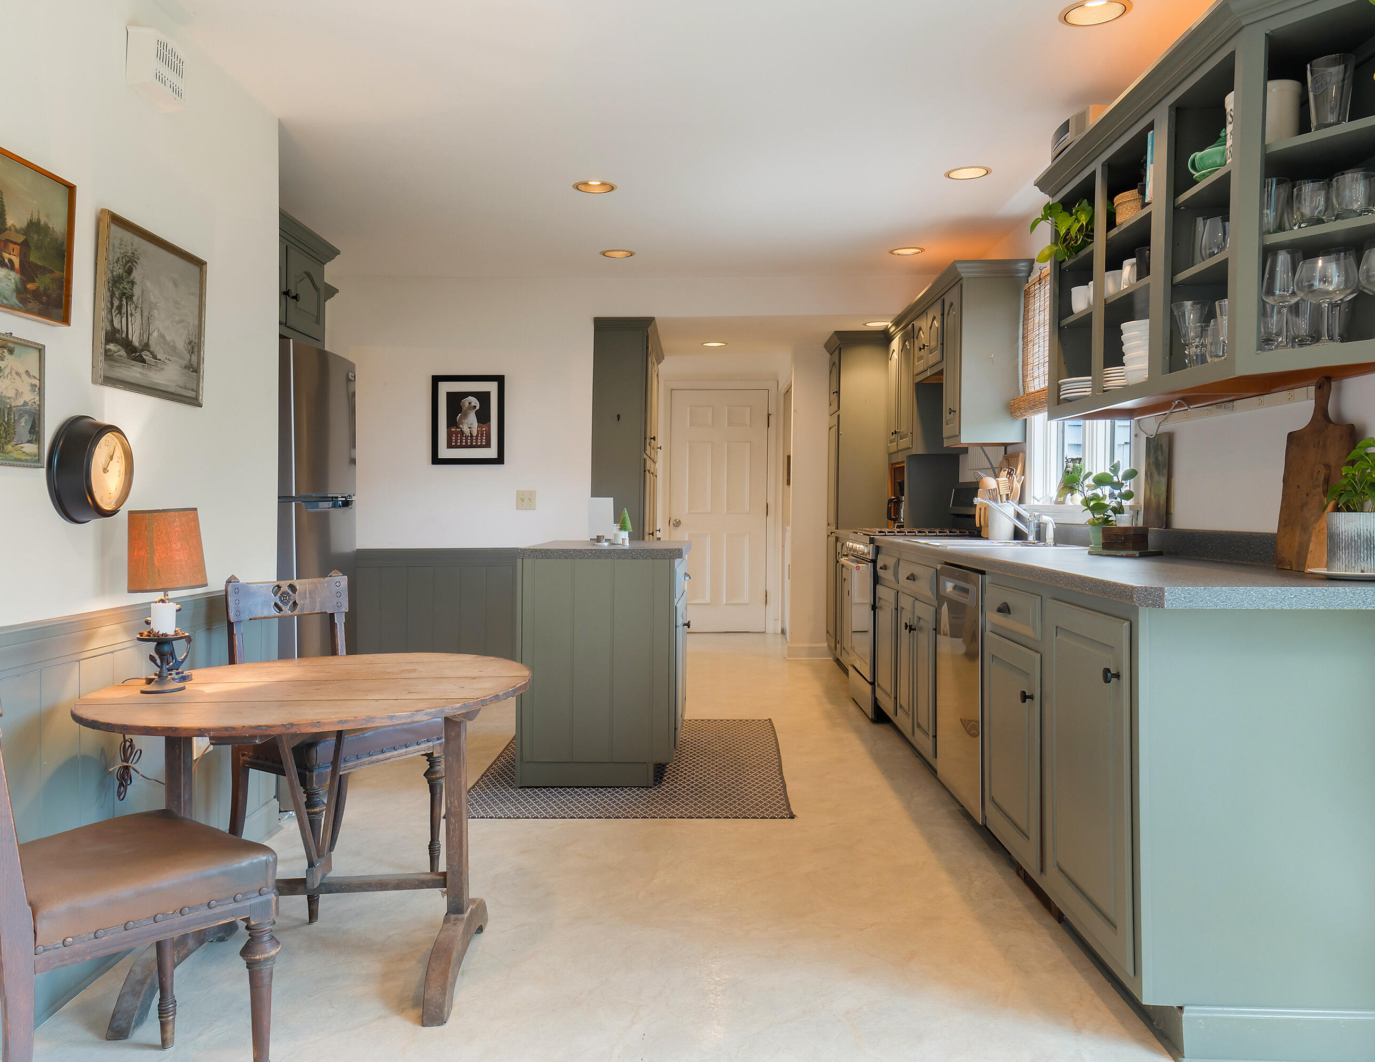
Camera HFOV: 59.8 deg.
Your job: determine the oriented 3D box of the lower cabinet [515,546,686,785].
[{"bbox_3d":[-0.320,0.502,4.990,0.623,0.893,1.145,0,1,1],"label":"lower cabinet"}]

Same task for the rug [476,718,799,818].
[{"bbox_3d":[-0.202,0.945,4.966,1.186,0.012,1.889,0,1,1],"label":"rug"}]

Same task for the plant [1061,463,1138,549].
[{"bbox_3d":[1.248,-0.077,3.630,0.235,0.270,0.200,0,1,1],"label":"plant"}]

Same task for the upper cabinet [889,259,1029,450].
[{"bbox_3d":[1.394,-0.840,6.401,0.345,0.844,1.989,0,1,1],"label":"upper cabinet"}]

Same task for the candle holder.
[{"bbox_3d":[-1.075,0.262,2.453,0.112,0.135,0.112,0,1,1],"label":"candle holder"}]

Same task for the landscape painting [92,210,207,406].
[{"bbox_3d":[-1.305,-0.523,2.932,0.022,0.390,0.525,3,1,1],"label":"landscape painting"}]

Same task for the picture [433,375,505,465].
[{"bbox_3d":[-1.220,-0.617,6.643,0.407,0.495,0.025,0,1,1],"label":"picture"}]

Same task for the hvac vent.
[{"bbox_3d":[-1.286,-1.120,2.899,0.066,0.132,0.180,0,1,1],"label":"hvac vent"}]

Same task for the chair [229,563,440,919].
[{"bbox_3d":[-0.994,0.548,3.261,0.462,0.859,0.452,1,1,32],"label":"chair"}]

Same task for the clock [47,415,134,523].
[{"bbox_3d":[-1.254,-0.126,2.528,0.078,0.229,0.229,0,1,0],"label":"clock"}]

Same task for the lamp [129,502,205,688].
[{"bbox_3d":[-1.133,0.142,2.607,0.176,0.380,0.176,0,1,1],"label":"lamp"}]

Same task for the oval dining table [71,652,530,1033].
[{"bbox_3d":[-0.803,0.658,2.617,0.955,0.668,0.965,0,1,-7],"label":"oval dining table"}]

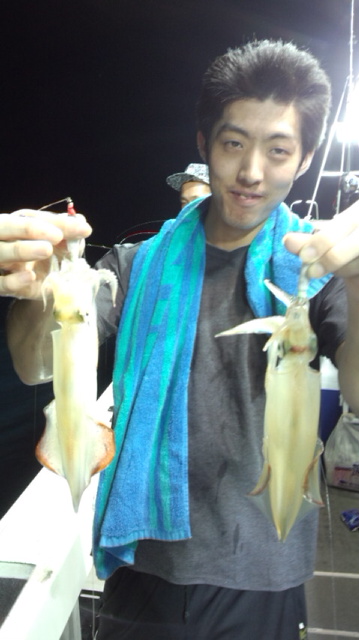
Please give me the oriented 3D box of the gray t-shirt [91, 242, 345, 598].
[{"bbox_3d":[0.073,0.142,0.860,0.450,0.610,0.260,1,9,5],"label":"gray t-shirt"}]

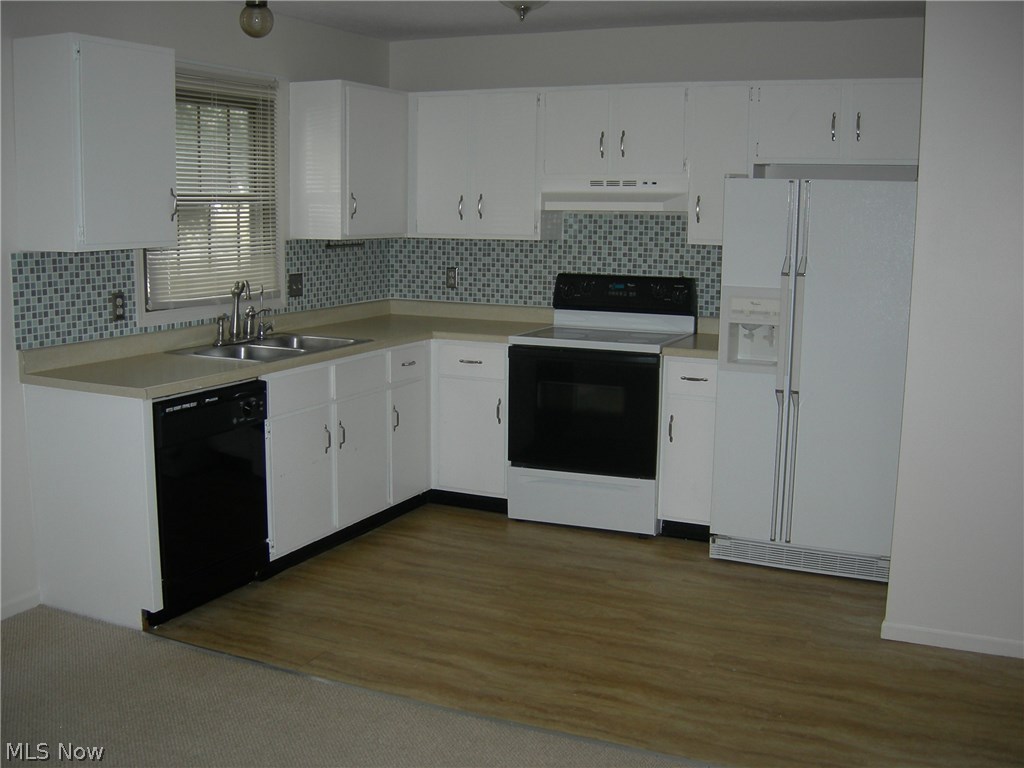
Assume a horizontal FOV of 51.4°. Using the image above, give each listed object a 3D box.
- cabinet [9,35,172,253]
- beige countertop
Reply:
[{"bbox_3d":[-1.526,-0.875,3.937,0.315,0.753,0.492,5,10,25],"label":"cabinet"},{"bbox_3d":[-0.319,-0.161,4.589,2.125,0.131,2.504,5,11,27],"label":"beige countertop"}]

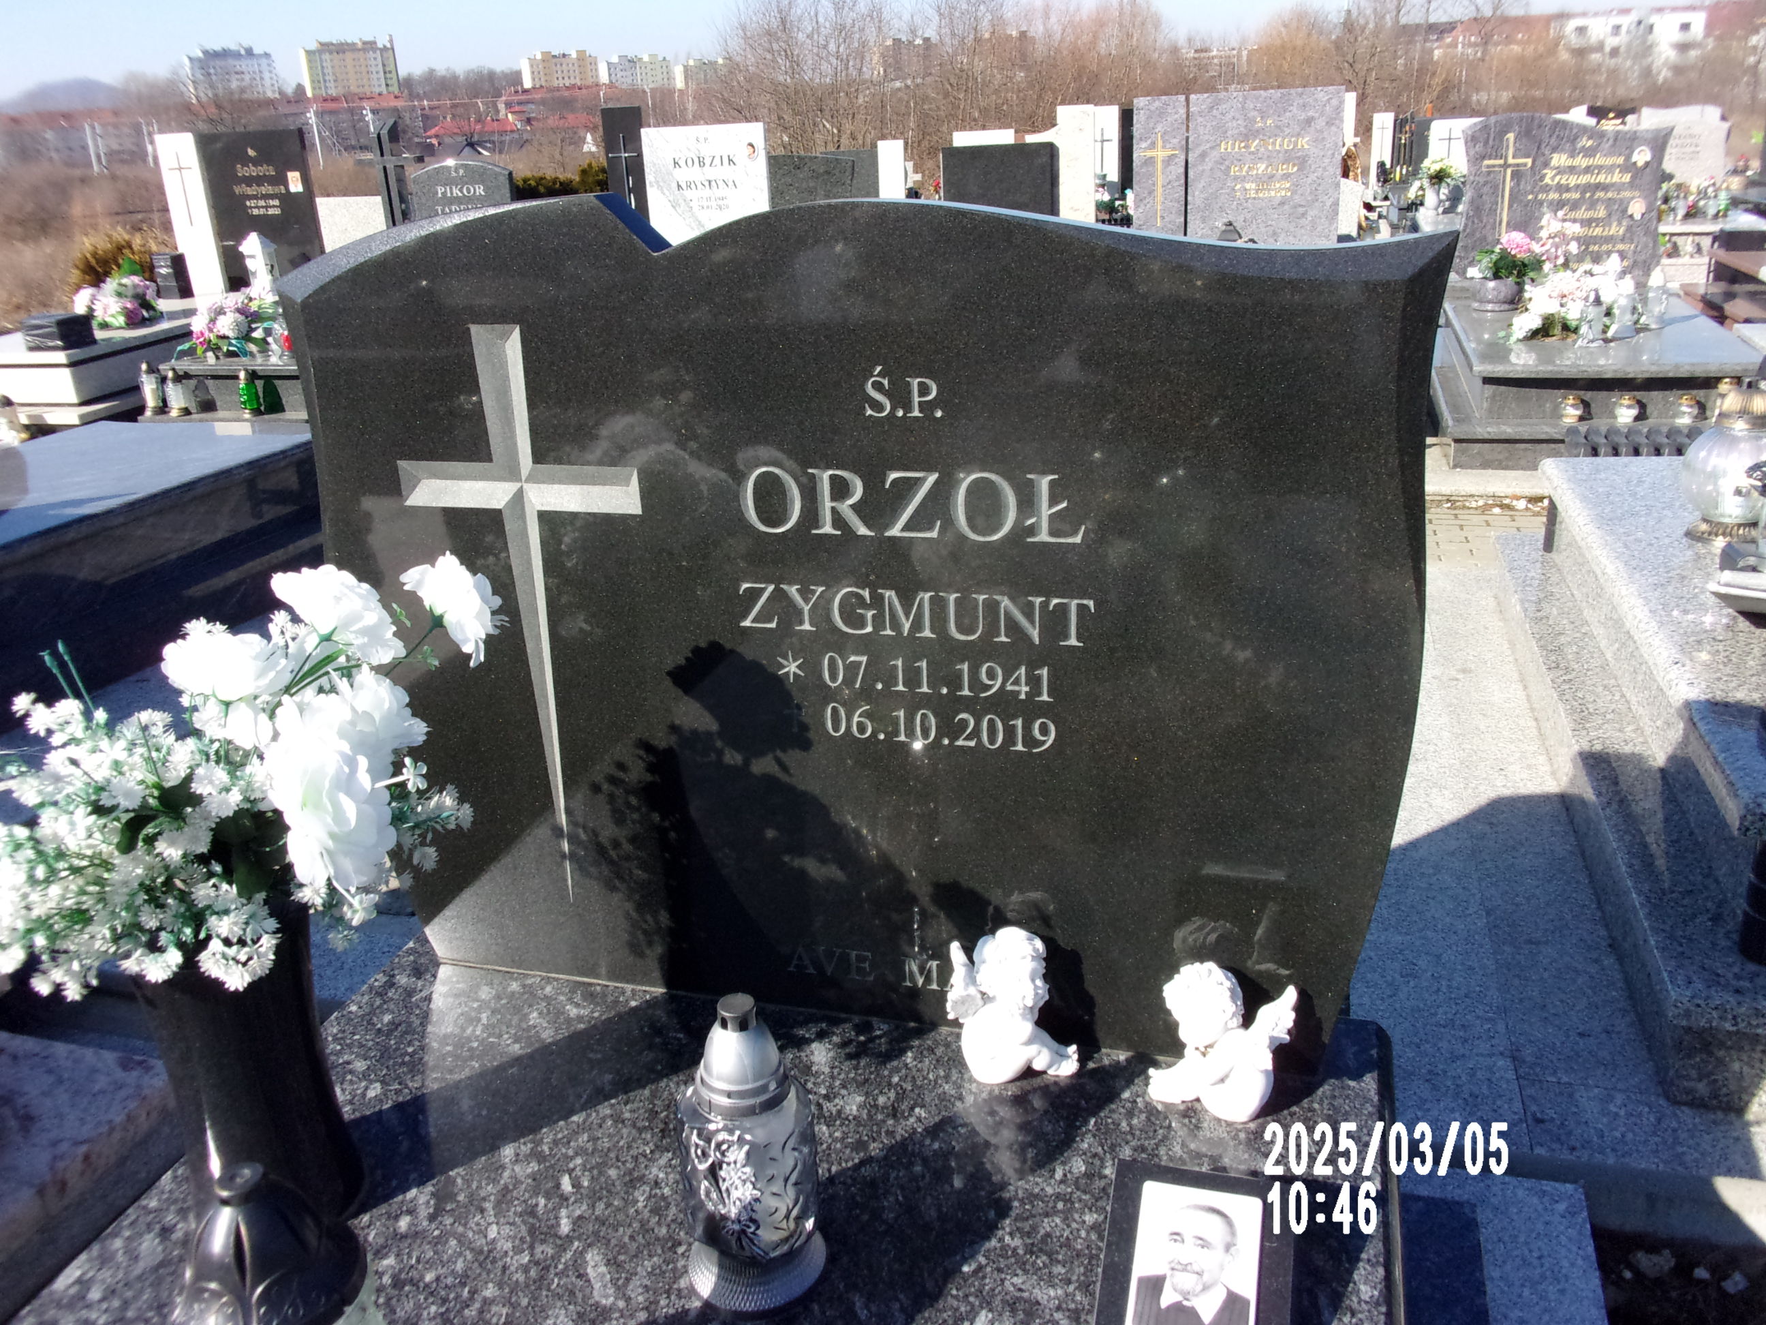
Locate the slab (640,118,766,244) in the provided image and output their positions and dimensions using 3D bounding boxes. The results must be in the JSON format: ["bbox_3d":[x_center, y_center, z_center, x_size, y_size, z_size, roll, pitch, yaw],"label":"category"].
[{"bbox_3d":[-1.004,-2.655,8.405,0.760,0.938,0.075,3,23,16],"label":"slab"}]

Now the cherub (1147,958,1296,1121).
[{"bbox_3d":[0.319,0.354,1.346,0.140,0.150,0.090,5,23,21],"label":"cherub"}]

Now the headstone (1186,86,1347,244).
[{"bbox_3d":[2.004,-2.486,7.525,0.768,0.965,0.090,3,23,16],"label":"headstone"}]

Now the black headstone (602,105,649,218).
[{"bbox_3d":[-1.476,-2.743,8.527,0.247,1.062,0.090,3,23,16],"label":"black headstone"}]

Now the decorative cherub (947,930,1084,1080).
[{"bbox_3d":[0.127,0.335,1.409,0.132,0.160,0.090,-2,22,2],"label":"decorative cherub"}]

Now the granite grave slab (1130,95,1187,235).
[{"bbox_3d":[1.485,-2.518,7.677,0.267,0.968,0.090,3,23,16],"label":"granite grave slab"}]

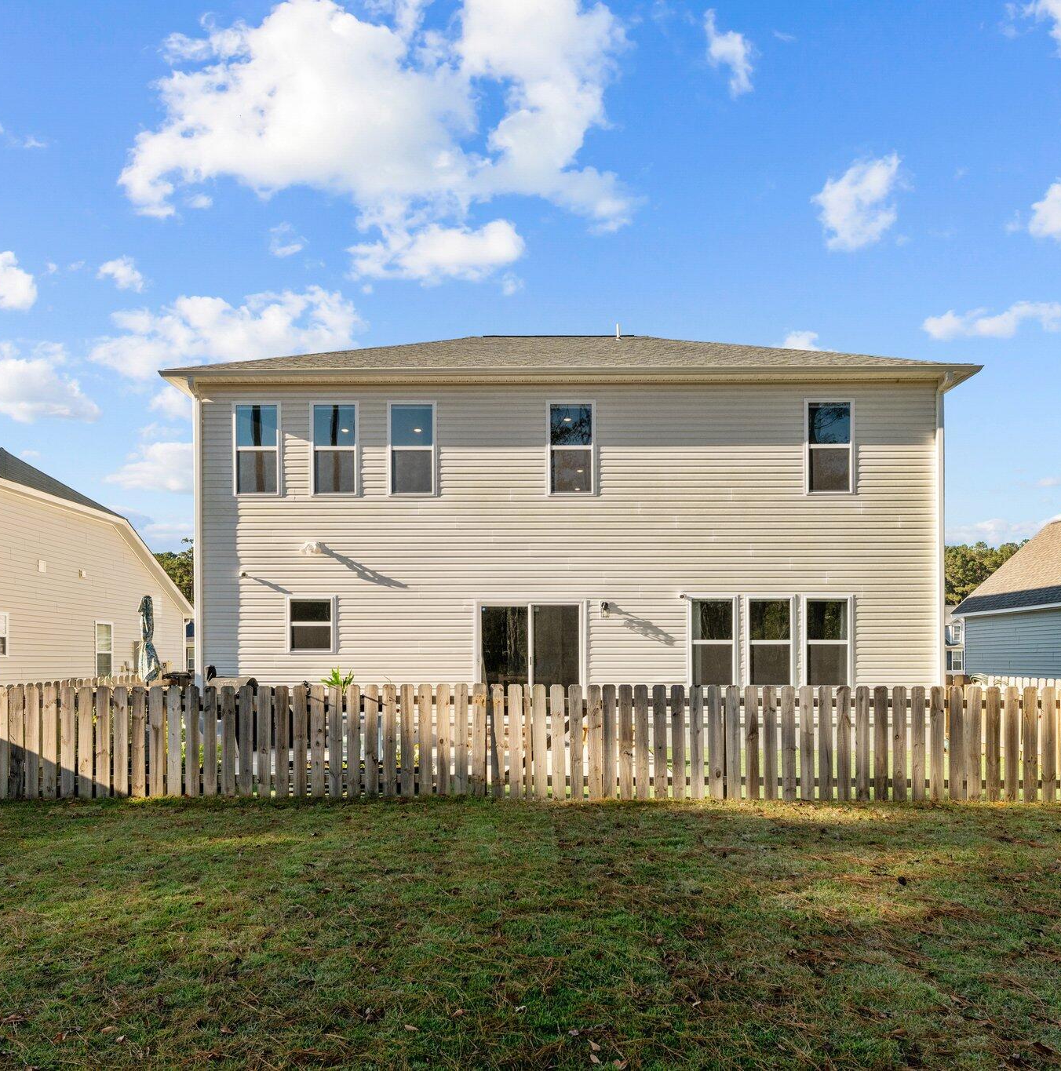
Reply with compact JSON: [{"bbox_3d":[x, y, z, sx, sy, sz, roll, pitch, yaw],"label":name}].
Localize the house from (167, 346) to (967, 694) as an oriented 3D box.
[{"bbox_3d":[0.700,-0.220,17.250,13.050,8.400,10.000,0,-5,1],"label":"house"}]

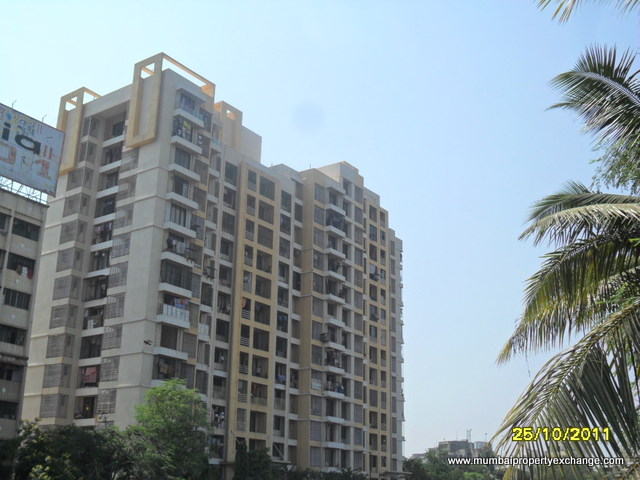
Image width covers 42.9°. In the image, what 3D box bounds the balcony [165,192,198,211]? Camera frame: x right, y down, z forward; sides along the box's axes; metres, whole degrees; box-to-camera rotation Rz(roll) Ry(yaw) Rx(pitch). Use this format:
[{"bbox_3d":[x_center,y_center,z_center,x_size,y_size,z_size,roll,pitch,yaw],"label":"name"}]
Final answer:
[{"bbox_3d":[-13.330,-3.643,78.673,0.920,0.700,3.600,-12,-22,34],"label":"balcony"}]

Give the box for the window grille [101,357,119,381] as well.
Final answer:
[{"bbox_3d":[-18.992,11.752,73.711,2.490,2.150,0.250,-12,-22,34],"label":"window grille"}]

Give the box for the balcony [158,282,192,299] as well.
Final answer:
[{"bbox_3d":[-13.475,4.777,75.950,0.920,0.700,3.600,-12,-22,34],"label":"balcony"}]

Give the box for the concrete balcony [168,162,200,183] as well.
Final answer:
[{"bbox_3d":[-13.121,-6.473,79.138,0.846,0.639,3.501,-12,-23,33],"label":"concrete balcony"}]

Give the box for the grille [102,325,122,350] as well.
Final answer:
[{"bbox_3d":[-18.944,8.998,74.602,2.490,2.200,0.250,-12,-22,34],"label":"grille"}]

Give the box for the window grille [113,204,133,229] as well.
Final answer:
[{"bbox_3d":[-18.751,-2.233,78.234,2.490,2.250,0.250,-12,-22,34],"label":"window grille"}]

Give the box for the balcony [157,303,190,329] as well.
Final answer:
[{"bbox_3d":[-13.333,7.028,74.437,0.846,1.701,3.481,-12,-23,33],"label":"balcony"}]

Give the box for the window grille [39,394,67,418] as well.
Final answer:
[{"bbox_3d":[-25.130,15.872,77.042,2.507,2.183,1.200,-12,-23,33],"label":"window grille"}]

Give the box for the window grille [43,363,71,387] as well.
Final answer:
[{"bbox_3d":[-25.136,13.157,77.977,2.478,2.163,1.160,-12,-23,33],"label":"window grille"}]

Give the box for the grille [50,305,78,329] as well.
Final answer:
[{"bbox_3d":[-25.136,7.651,79.900,2.488,2.222,1.131,-12,-23,33],"label":"grille"}]

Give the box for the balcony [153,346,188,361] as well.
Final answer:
[{"bbox_3d":[-13.386,10.291,73.298,0.846,0.669,3.422,-12,-23,33],"label":"balcony"}]

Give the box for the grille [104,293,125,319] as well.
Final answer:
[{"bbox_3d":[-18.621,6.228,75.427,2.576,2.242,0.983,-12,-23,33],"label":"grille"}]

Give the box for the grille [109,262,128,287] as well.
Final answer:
[{"bbox_3d":[-18.848,3.371,76.422,2.490,2.230,0.250,-12,-22,34],"label":"grille"}]

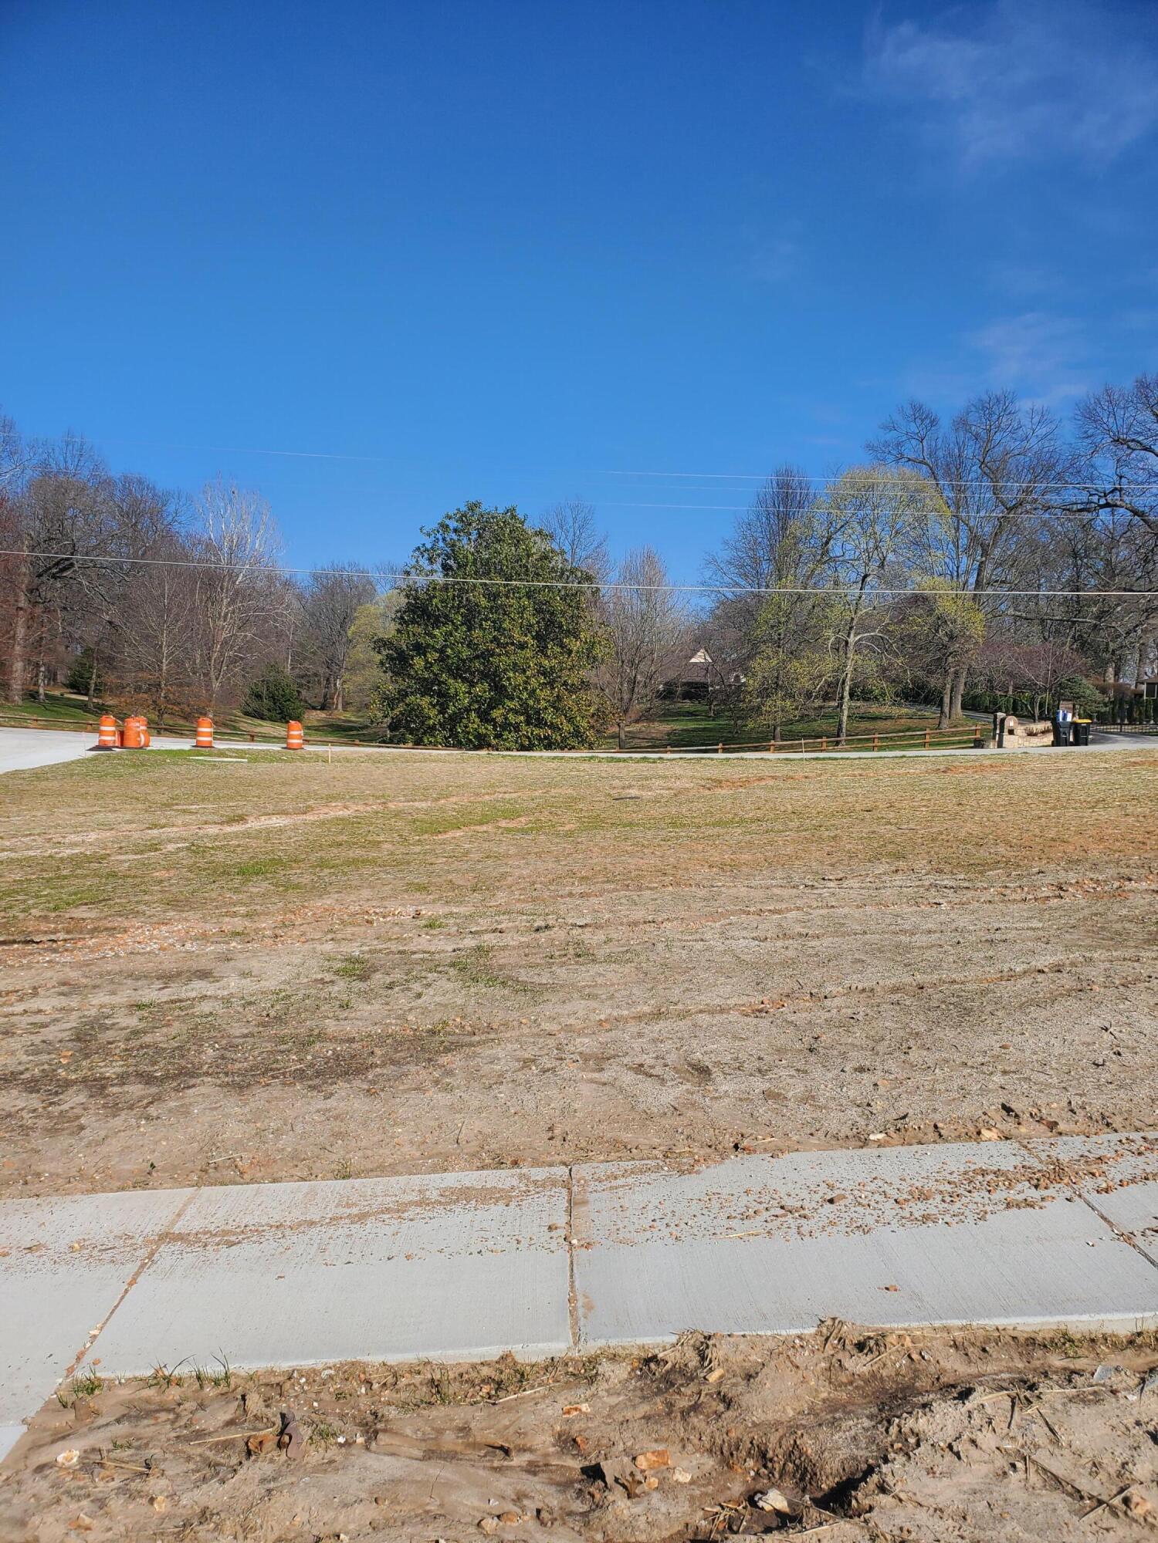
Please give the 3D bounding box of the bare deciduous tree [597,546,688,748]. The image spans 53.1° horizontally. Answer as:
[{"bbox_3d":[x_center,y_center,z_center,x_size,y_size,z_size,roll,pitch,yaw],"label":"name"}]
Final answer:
[{"bbox_3d":[3.156,-6.328,59.500,5.013,10.428,5.013,0,3,0],"label":"bare deciduous tree"}]

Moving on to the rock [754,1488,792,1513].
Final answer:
[{"bbox_3d":[0.414,1.561,2.480,0.080,0.038,0.055,0,3,0],"label":"rock"}]

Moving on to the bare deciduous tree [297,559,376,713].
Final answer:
[{"bbox_3d":[-21.635,-12.062,104.000,7.031,13.197,7.031,0,3,0],"label":"bare deciduous tree"}]

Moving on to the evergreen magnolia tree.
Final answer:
[{"bbox_3d":[-4.344,-7.239,58.000,11.523,12.367,11.000,0,3,0],"label":"evergreen magnolia tree"}]

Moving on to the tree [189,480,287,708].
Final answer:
[{"bbox_3d":[-25.181,-13.060,86.000,7.156,17.264,7.156,0,3,0],"label":"tree"}]

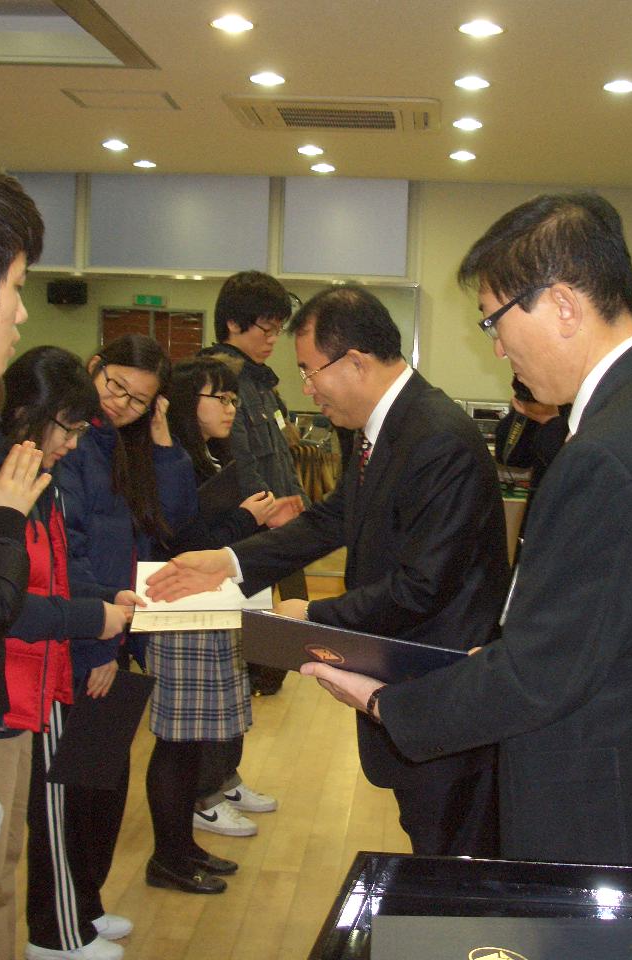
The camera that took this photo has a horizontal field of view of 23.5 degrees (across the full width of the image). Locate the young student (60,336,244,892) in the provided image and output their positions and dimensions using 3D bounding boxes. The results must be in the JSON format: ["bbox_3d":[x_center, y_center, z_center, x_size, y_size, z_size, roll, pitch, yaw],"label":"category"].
[{"bbox_3d":[-0.524,0.400,4.049,0.400,1.570,0.450,3,5,10],"label":"young student"}]

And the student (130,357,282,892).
[{"bbox_3d":[-0.324,0.398,4.400,0.420,1.530,0.430,2,5,6],"label":"student"}]

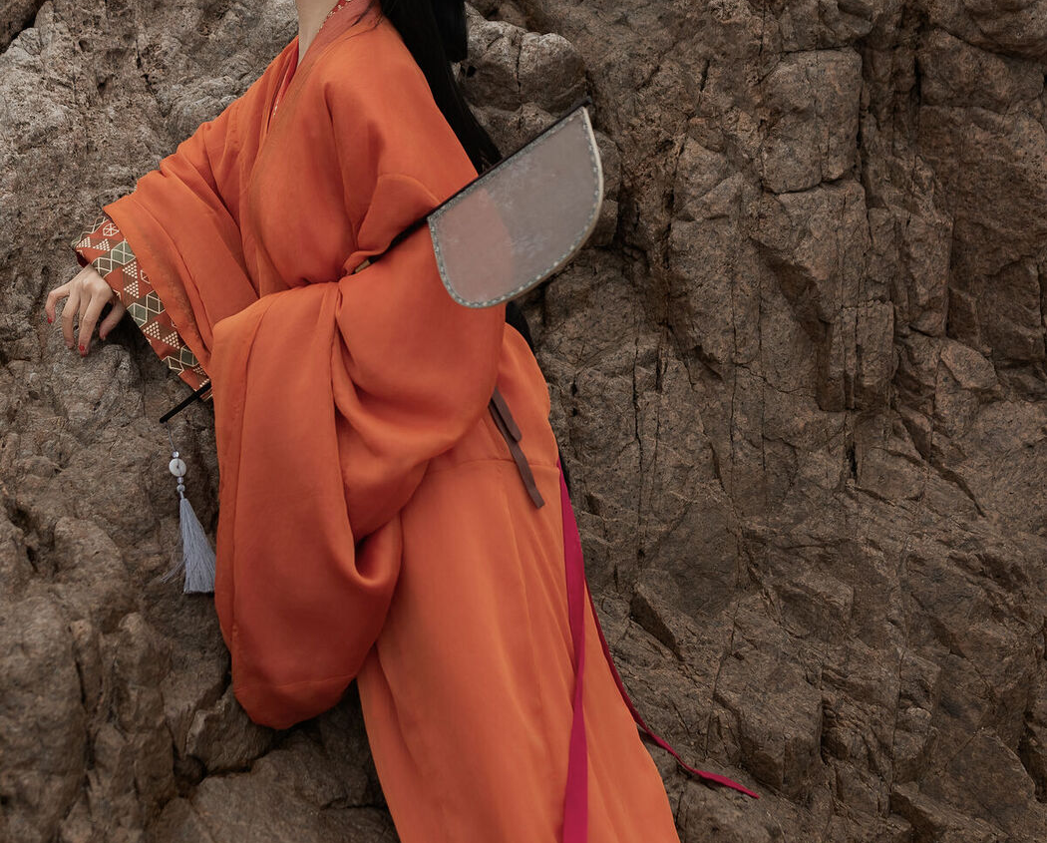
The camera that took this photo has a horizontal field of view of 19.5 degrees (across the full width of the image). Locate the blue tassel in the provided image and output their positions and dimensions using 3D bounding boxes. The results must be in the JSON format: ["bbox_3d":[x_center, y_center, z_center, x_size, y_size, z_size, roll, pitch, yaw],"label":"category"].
[{"bbox_3d":[-0.431,0.110,3.920,0.072,0.220,0.045,0,0,0],"label":"blue tassel"}]

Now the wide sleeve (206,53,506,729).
[{"bbox_3d":[-0.213,-0.039,3.880,0.320,0.845,0.260,0,0,-18],"label":"wide sleeve"}]

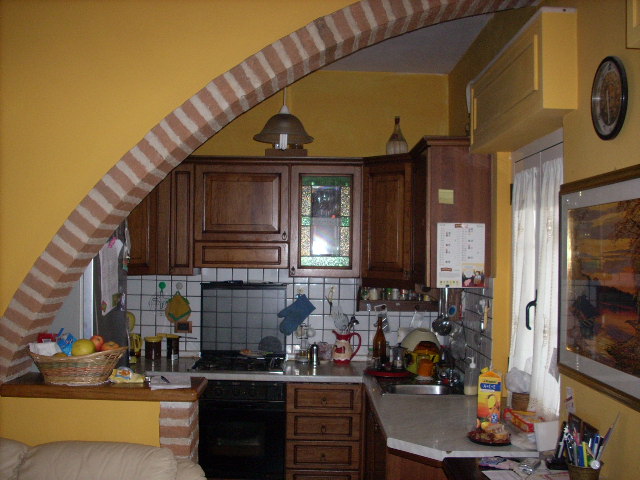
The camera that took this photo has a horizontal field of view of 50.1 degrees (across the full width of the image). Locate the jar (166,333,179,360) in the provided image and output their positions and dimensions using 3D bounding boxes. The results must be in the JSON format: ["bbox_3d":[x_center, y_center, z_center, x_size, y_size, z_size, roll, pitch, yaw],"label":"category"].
[{"bbox_3d":[-0.972,0.709,4.527,0.084,0.159,0.084,1,-1,0],"label":"jar"}]

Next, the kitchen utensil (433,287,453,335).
[{"bbox_3d":[0.745,0.410,4.154,0.115,0.320,0.090,0,-1,16],"label":"kitchen utensil"}]

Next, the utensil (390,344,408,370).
[{"bbox_3d":[0.496,0.728,4.245,0.120,0.158,0.095,1,-1,-12],"label":"utensil"}]

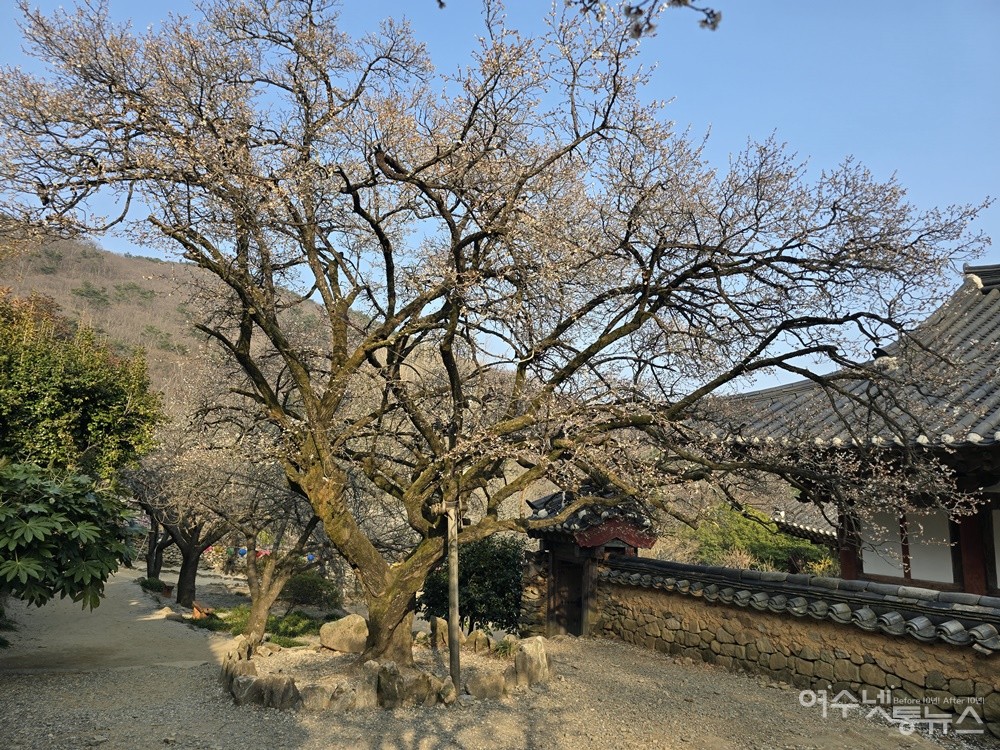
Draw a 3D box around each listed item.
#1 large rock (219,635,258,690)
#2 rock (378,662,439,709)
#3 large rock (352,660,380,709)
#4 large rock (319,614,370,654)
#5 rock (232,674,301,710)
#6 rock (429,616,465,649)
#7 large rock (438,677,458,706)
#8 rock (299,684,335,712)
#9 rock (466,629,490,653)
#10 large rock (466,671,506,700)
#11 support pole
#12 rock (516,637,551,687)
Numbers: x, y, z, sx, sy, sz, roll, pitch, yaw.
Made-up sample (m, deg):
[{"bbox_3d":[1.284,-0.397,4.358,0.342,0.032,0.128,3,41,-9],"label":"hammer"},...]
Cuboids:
[{"bbox_3d":[-2.700,2.975,6.864,0.298,0.470,0.450,-1,-8,15],"label":"large rock"},{"bbox_3d":[-0.860,2.900,6.213,0.560,0.365,0.360,1,-8,-5],"label":"rock"},{"bbox_3d":[-1.238,2.872,6.171,0.228,0.393,0.300,1,-7,0],"label":"large rock"},{"bbox_3d":[-1.896,3.210,8.227,0.642,0.432,0.500,1,-7,0],"label":"large rock"},{"bbox_3d":[-2.151,2.924,6.125,0.604,0.270,0.300,0,-8,8],"label":"rock"},{"bbox_3d":[-0.694,3.345,8.635,0.453,0.373,0.300,1,-7,0],"label":"rock"},{"bbox_3d":[-0.484,2.975,6.249,0.178,0.240,0.200,2,-8,-10],"label":"large rock"},{"bbox_3d":[-1.661,2.928,6.015,0.301,0.230,0.220,0,-8,5],"label":"rock"},{"bbox_3d":[-0.270,3.342,8.365,0.296,0.268,0.250,1,-7,0],"label":"rock"},{"bbox_3d":[-0.132,3.041,6.511,0.381,0.260,0.280,2,-8,-10],"label":"large rock"},{"bbox_3d":[-0.473,2.288,6.900,0.100,1.877,0.100,-2,-7,0],"label":"support pole"},{"bbox_3d":[0.354,3.098,7.198,0.400,0.440,0.320,5,-9,-30],"label":"rock"}]

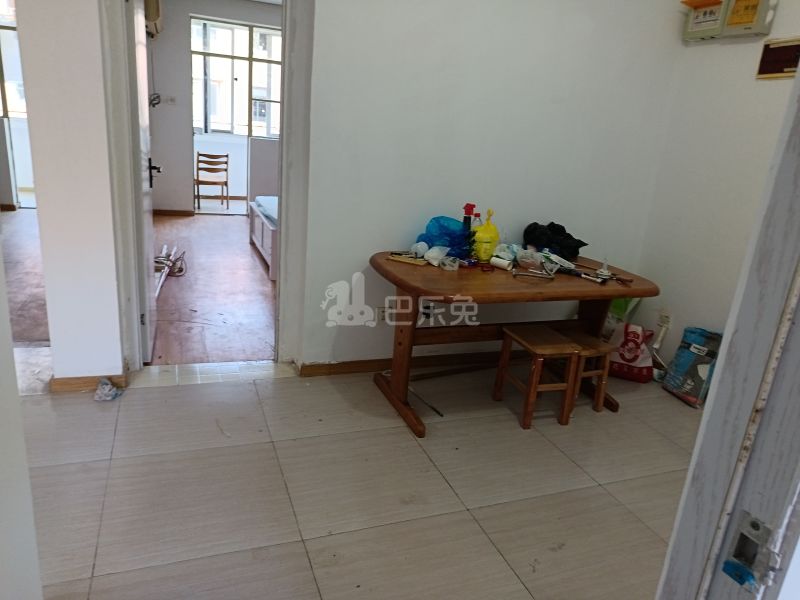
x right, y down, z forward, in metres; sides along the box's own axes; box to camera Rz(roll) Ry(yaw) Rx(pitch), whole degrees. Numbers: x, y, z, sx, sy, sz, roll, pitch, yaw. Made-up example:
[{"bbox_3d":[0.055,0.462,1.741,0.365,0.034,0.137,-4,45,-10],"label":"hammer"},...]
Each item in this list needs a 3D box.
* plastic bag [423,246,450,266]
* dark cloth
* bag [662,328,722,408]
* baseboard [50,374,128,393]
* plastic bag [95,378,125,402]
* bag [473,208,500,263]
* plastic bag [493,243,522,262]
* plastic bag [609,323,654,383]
[{"bbox_3d":[0.182,-0.218,2.770,0.125,0.083,0.106,-1,18,-22],"label":"plastic bag"},{"bbox_3d":[0.896,-0.350,3.236,0.312,0.194,0.200,-1,18,-22],"label":"dark cloth"},{"bbox_3d":[1.738,0.385,3.233,0.106,0.388,0.281,8,14,-24],"label":"bag"},{"bbox_3d":[-1.519,0.402,2.711,0.334,0.069,0.022,-1,18,-19],"label":"baseboard"},{"bbox_3d":[-1.396,0.427,2.660,0.138,0.072,0.113,-1,18,-22],"label":"plastic bag"},{"bbox_3d":[0.458,-0.343,2.935,0.131,0.275,0.119,-1,18,-22],"label":"bag"},{"bbox_3d":[0.582,-0.255,3.000,0.138,0.091,0.113,-1,18,-22],"label":"plastic bag"},{"bbox_3d":[1.405,0.317,3.418,0.231,0.344,0.138,6,17,4],"label":"plastic bag"}]

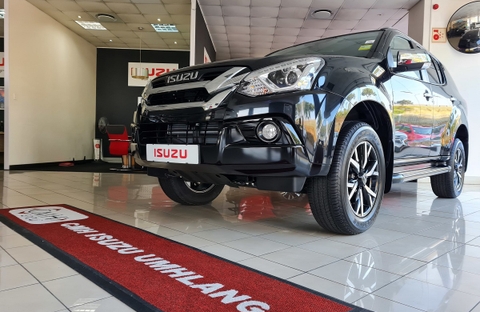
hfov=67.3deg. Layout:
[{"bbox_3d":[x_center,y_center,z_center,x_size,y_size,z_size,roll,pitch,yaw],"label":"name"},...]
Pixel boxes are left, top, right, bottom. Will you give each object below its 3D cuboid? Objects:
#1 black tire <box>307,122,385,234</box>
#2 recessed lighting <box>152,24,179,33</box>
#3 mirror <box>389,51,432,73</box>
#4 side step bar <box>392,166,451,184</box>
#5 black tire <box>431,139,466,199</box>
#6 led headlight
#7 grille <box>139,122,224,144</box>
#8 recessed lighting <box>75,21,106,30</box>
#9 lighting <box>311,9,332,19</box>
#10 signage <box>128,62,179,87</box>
[{"bbox_3d":[0.735,0.145,2.436,0.270,0.760,0.765,3,1,41],"label":"black tire"},{"bbox_3d":[-1.801,-3.115,8.752,0.600,0.060,0.600,2,1,1],"label":"recessed lighting"},{"bbox_3d":[1.401,-0.747,2.892,0.270,0.170,0.180,3,2,42],"label":"mirror"},{"bbox_3d":[1.759,0.167,3.465,0.180,0.095,1.720,3,2,42],"label":"side step bar"},{"bbox_3d":[2.636,0.158,4.553,0.270,0.760,0.765,3,2,42],"label":"black tire"},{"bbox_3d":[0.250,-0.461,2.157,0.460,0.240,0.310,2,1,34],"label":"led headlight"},{"bbox_3d":[-0.413,-0.141,2.394,0.860,0.145,0.110,3,2,42],"label":"grille"},{"bbox_3d":[-3.600,-3.168,8.792,0.600,0.060,0.600,2,1,1],"label":"recessed lighting"},{"bbox_3d":[1.716,-2.971,7.591,0.460,0.090,0.460,2,1,1],"label":"lighting"},{"bbox_3d":[-2.561,-2.403,10.697,1.500,0.710,0.050,2,1,1],"label":"signage"}]

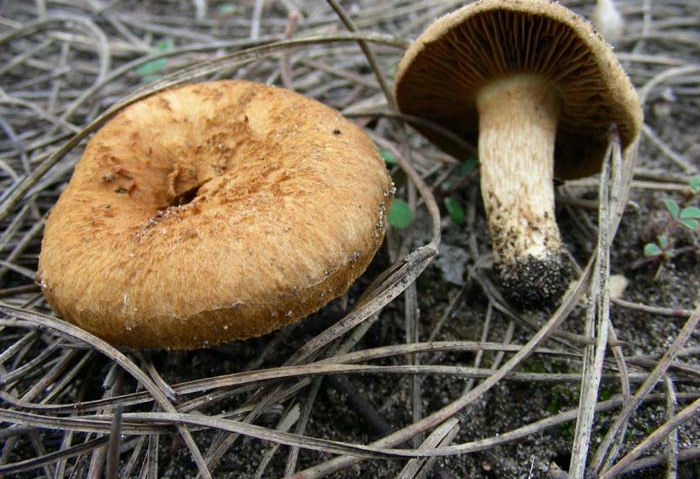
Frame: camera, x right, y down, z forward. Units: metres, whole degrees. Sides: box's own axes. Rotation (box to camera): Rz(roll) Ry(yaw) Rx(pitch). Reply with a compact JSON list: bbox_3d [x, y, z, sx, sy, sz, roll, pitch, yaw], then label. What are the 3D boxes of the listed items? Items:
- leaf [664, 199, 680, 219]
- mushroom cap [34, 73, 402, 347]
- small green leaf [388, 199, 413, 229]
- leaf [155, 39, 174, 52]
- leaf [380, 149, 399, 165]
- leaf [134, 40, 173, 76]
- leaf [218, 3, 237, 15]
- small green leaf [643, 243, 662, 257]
[{"bbox_3d":[0.077,-0.007,0.183,0.004,0.002,0.005,0,55,0],"label":"leaf"},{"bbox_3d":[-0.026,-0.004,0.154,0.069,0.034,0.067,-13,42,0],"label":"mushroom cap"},{"bbox_3d":[0.012,-0.006,0.185,0.006,0.002,0.007,0,60,0],"label":"small green leaf"},{"bbox_3d":[-0.061,-0.064,0.254,0.006,0.002,0.005,0,45,0],"label":"leaf"},{"bbox_3d":[0.010,-0.022,0.203,0.005,0.002,0.005,0,45,0],"label":"leaf"},{"bbox_3d":[-0.063,-0.059,0.247,0.012,0.004,0.012,0,45,0],"label":"leaf"},{"bbox_3d":[-0.044,-0.083,0.278,0.006,0.002,0.005,0,42,0],"label":"leaf"},{"bbox_3d":[0.069,0.002,0.174,0.005,0.002,0.004,0,50,0],"label":"small green leaf"}]

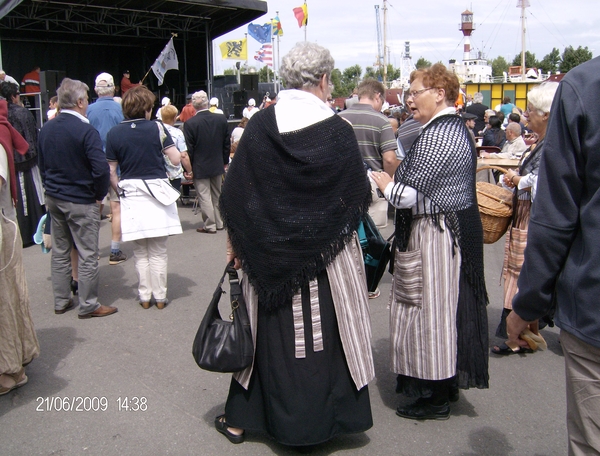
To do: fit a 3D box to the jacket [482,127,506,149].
[{"bbox_3d":[2.946,-1.244,9.499,0.460,0.600,0.340,-7,13,-29],"label":"jacket"}]

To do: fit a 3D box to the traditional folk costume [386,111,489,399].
[{"bbox_3d":[0.630,0.120,2.986,0.470,1.340,0.500,-4,12,-16],"label":"traditional folk costume"}]

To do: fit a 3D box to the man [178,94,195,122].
[{"bbox_3d":[-2.769,-2.406,15.631,0.550,1.760,0.380,-5,12,-20],"label":"man"}]

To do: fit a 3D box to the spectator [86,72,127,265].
[{"bbox_3d":[-1.852,-0.544,5.989,0.550,1.800,0.380,-2,11,-8],"label":"spectator"}]

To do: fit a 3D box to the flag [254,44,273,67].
[{"bbox_3d":[-2.053,-9.895,35.761,1.200,1.300,0.350,-2,11,-5],"label":"flag"}]

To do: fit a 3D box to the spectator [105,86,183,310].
[{"bbox_3d":[-1.181,-0.222,4.760,0.570,1.650,0.400,1,11,8],"label":"spectator"}]

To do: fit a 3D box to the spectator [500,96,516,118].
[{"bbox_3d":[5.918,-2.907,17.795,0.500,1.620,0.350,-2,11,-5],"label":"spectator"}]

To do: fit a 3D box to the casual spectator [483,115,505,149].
[{"bbox_3d":[2.988,-1.087,9.682,0.500,1.260,0.700,-9,13,-34],"label":"casual spectator"}]

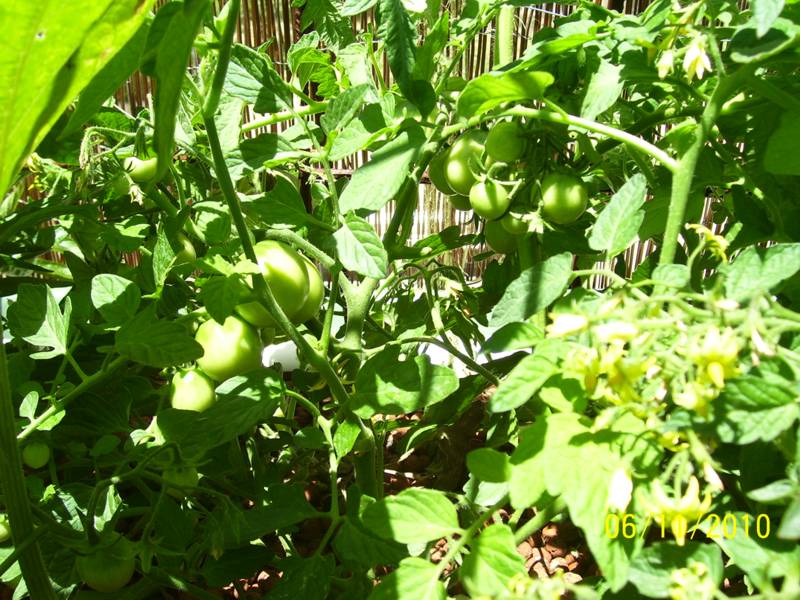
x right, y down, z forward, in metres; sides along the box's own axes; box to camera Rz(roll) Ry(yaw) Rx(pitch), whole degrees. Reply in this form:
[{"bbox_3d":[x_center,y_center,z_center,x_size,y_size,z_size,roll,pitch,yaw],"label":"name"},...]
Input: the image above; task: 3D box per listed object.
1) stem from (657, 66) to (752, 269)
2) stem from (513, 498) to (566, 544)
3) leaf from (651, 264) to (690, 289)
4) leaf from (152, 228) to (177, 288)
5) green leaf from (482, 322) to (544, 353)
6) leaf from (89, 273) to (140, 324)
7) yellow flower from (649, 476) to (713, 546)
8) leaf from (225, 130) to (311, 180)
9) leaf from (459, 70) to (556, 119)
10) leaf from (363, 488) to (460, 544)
[{"bbox_3d":[0.189,-0.082,0.623,0.025,0.145,0.015,19,38,11],"label":"stem"},{"bbox_3d":[0.108,0.171,0.750,0.052,0.011,0.011,-38,71,13],"label":"stem"},{"bbox_3d":[0.153,-0.013,0.550,0.022,0.006,0.016,2,53,1],"label":"leaf"},{"bbox_3d":[-0.223,-0.039,0.920,0.026,0.060,0.014,-8,18,-16],"label":"leaf"},{"bbox_3d":[0.098,0.033,0.840,0.055,0.016,0.034,0,37,0],"label":"green leaf"},{"bbox_3d":[-0.264,-0.001,0.900,0.046,0.049,0.012,5,21,-2],"label":"leaf"},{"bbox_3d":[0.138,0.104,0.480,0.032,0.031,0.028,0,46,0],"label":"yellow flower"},{"bbox_3d":[-0.104,-0.113,0.760,0.064,0.017,0.046,-6,57,-4],"label":"leaf"},{"bbox_3d":[0.082,-0.159,0.750,0.076,0.018,0.050,-11,52,-5],"label":"leaf"},{"bbox_3d":[0.009,0.160,0.720,0.071,0.015,0.044,1,56,1],"label":"leaf"}]

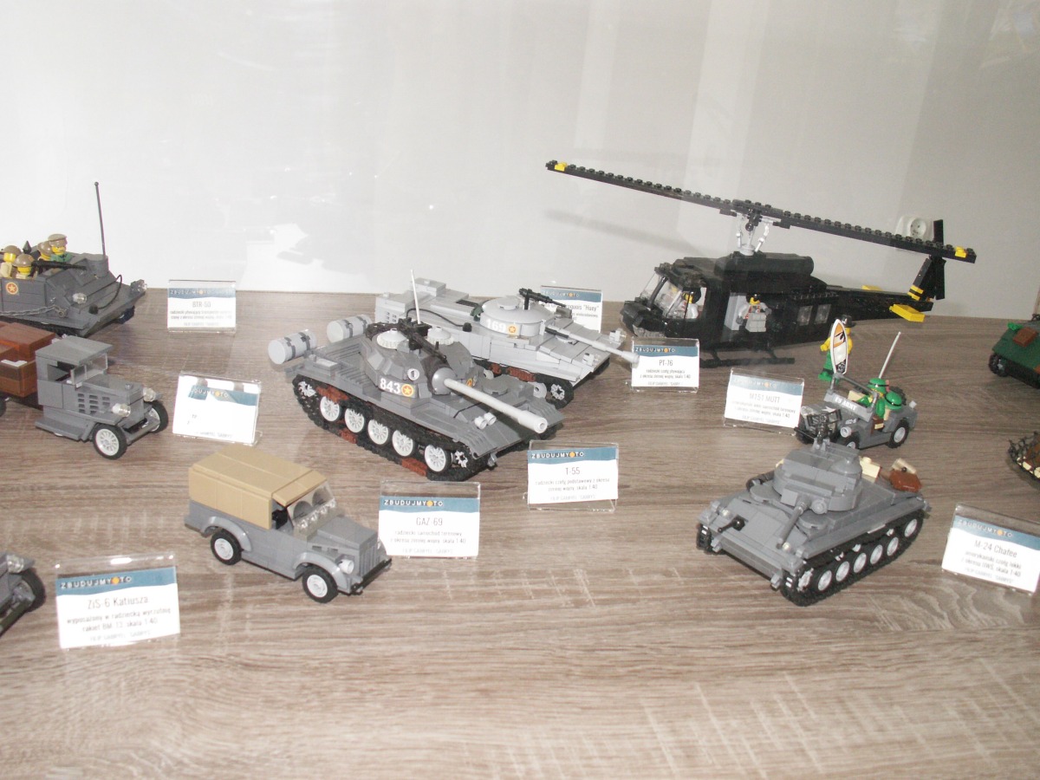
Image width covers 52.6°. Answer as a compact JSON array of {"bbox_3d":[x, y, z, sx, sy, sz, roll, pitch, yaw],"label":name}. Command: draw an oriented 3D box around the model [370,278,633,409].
[{"bbox_3d":[-0.006,-0.043,0.798,0.199,0.066,0.076,14,24,20],"label":"model"}]

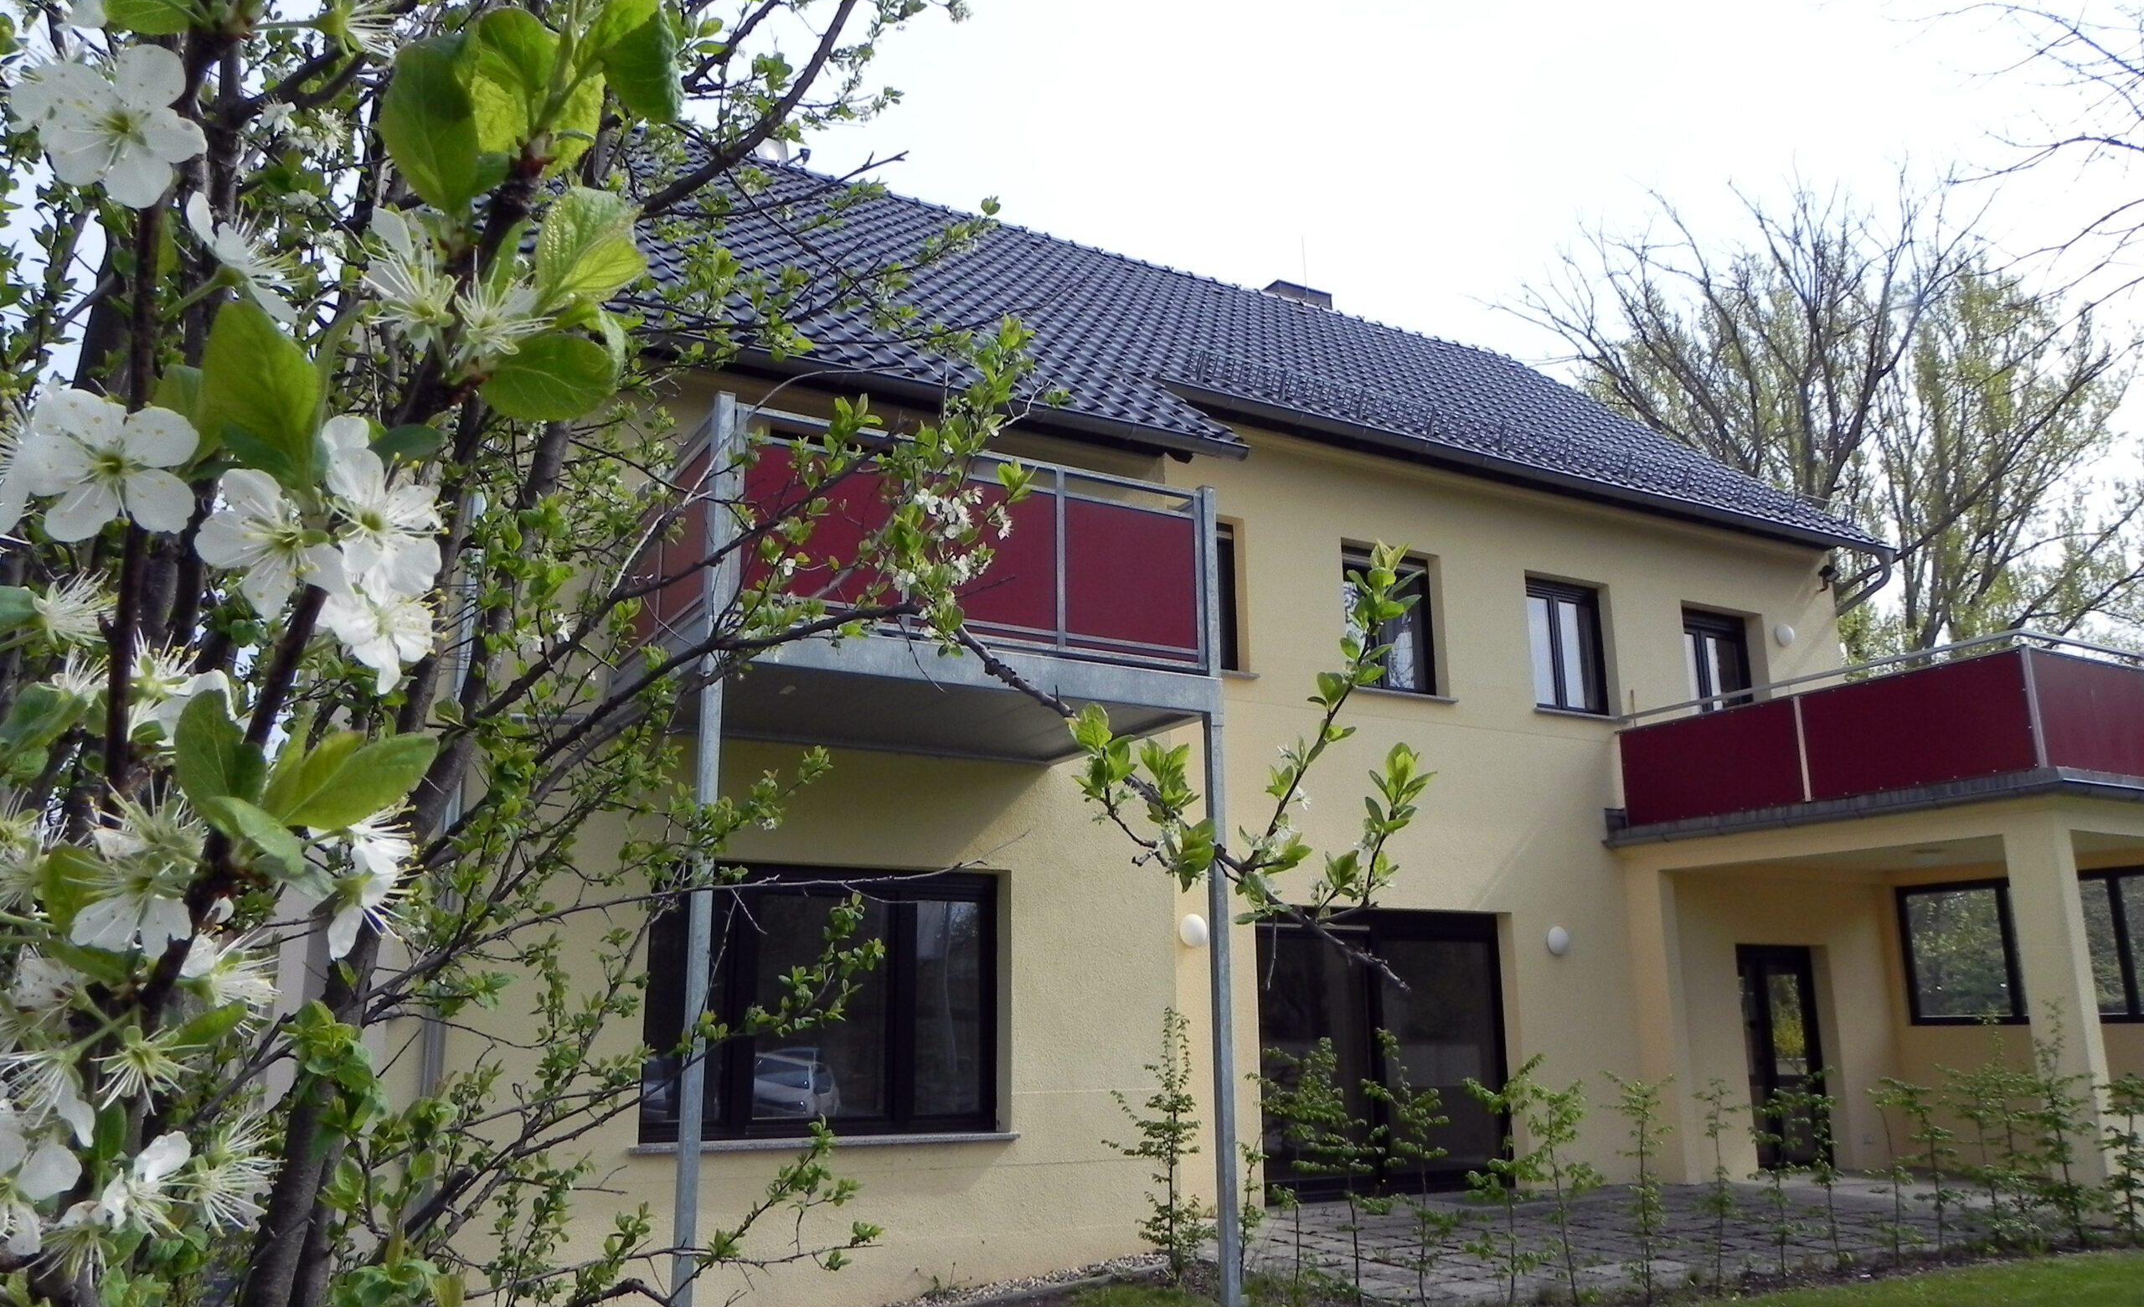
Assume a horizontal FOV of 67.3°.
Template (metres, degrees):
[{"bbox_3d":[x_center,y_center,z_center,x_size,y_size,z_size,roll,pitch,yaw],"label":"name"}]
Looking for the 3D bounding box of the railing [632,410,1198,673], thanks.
[{"bbox_3d":[-0.904,-0.378,9.411,2.973,1.073,1.892,7,-15,-28],"label":"railing"}]

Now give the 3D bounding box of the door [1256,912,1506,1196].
[{"bbox_3d":[2.536,3.253,13.174,2.600,2.265,0.120,7,-15,-28],"label":"door"}]

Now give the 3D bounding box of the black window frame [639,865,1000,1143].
[{"bbox_3d":[-1.514,2.141,9.958,2.295,1.613,0.120,7,-15,-28],"label":"black window frame"}]

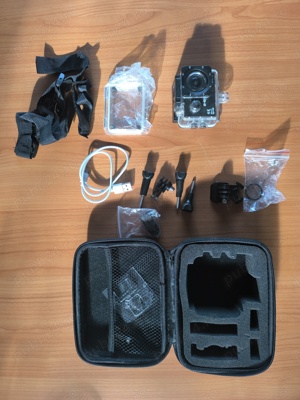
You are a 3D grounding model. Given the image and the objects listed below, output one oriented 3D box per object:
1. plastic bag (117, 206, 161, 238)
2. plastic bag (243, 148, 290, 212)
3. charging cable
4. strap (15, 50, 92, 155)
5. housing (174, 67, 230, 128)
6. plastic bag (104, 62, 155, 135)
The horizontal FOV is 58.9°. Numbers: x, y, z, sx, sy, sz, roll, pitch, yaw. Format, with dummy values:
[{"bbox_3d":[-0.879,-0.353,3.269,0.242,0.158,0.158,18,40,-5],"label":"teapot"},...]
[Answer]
[{"bbox_3d":[-0.014,0.030,0.346,0.056,0.014,0.043,0,86,2],"label":"plastic bag"},{"bbox_3d":[0.151,-0.025,0.341,0.054,0.022,0.080,0,86,2],"label":"plastic bag"},{"bbox_3d":[-0.058,-0.034,0.352,0.069,0.014,0.076,0,86,2],"label":"charging cable"},{"bbox_3d":[-0.128,-0.127,0.351,0.095,0.034,0.139,0,86,2],"label":"strap"},{"bbox_3d":[0.066,-0.130,0.340,0.069,0.044,0.065,0,86,2],"label":"housing"},{"bbox_3d":[-0.026,-0.134,0.348,0.064,0.034,0.087,0,86,2],"label":"plastic bag"}]

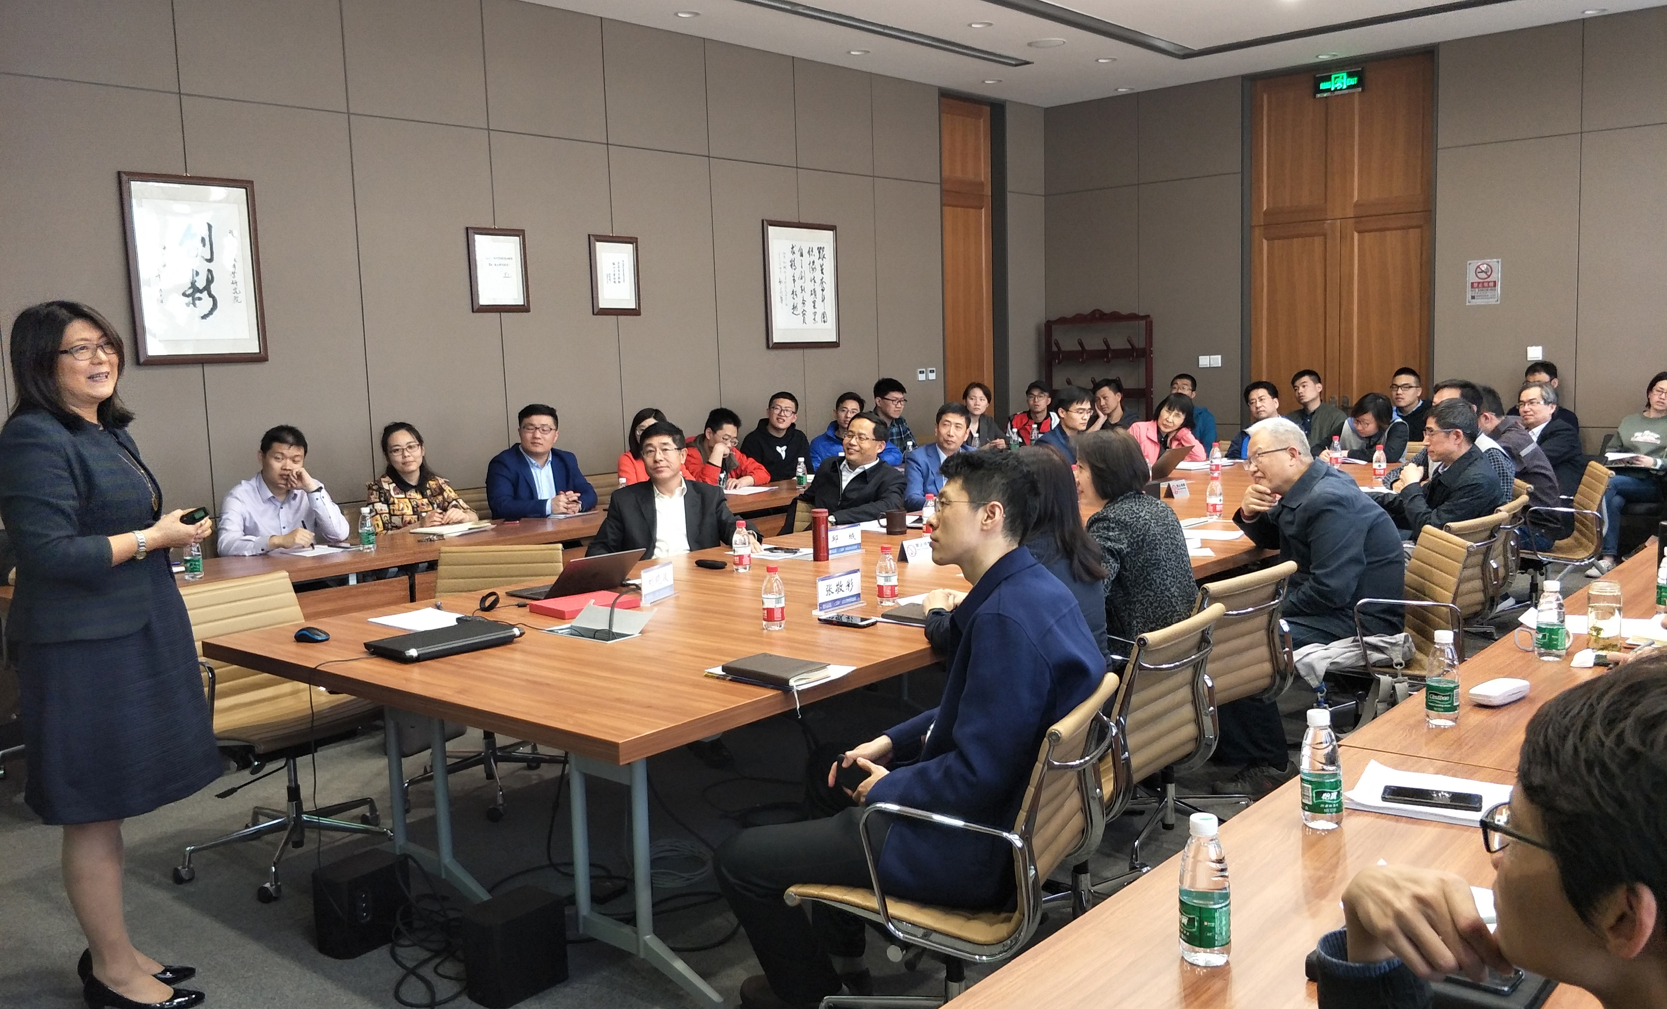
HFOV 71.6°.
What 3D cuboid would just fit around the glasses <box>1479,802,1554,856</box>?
[{"bbox_3d":[0.619,0.263,0.923,0.140,0.045,0.145,-8,11,-41],"label":"glasses"}]

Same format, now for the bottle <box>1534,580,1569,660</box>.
[{"bbox_3d":[1.654,0.263,2.656,0.063,0.173,0.063,4,8,41],"label":"bottle"}]

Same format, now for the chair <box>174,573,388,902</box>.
[{"bbox_3d":[-1.708,0.684,3.568,0.650,0.840,0.600,4,10,41],"label":"chair"}]

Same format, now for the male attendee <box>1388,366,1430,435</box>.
[{"bbox_3d":[3.761,-0.252,7.539,0.780,1.280,0.520,-8,9,-42],"label":"male attendee"}]

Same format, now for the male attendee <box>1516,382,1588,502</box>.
[{"bbox_3d":[3.590,0.011,5.939,0.800,1.260,0.560,0,6,13],"label":"male attendee"}]

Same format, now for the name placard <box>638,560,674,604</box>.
[{"bbox_3d":[-0.555,0.251,3.680,0.060,0.106,0.190,1,8,25],"label":"name placard"}]

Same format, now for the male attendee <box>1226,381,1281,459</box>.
[{"bbox_3d":[2.753,-0.188,7.503,0.750,1.230,0.520,-8,9,-42],"label":"male attendee"}]

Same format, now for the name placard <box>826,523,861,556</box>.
[{"bbox_3d":[0.042,0.141,4.498,0.200,0.110,0.065,-8,9,-43],"label":"name placard"}]

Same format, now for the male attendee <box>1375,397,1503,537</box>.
[{"bbox_3d":[2.311,0.227,4.635,0.800,1.250,0.560,2,7,30],"label":"male attendee"}]

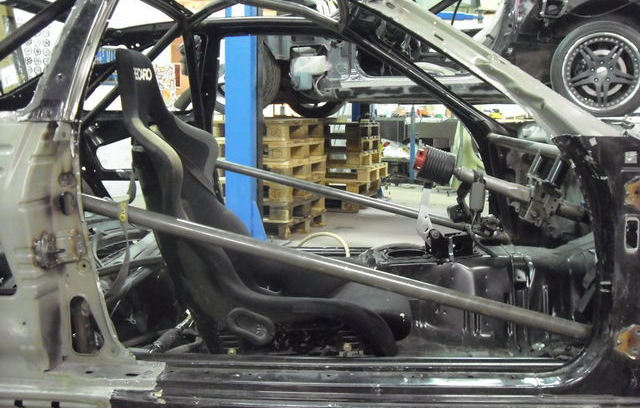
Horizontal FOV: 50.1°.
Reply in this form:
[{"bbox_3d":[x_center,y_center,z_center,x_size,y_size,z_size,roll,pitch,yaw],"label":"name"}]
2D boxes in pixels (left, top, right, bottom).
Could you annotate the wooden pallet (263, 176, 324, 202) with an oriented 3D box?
[{"bbox_3d":[-0.662,-0.144,5.426,1.200,0.144,0.800,2,6,20],"label":"wooden pallet"}]

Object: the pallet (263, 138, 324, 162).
[{"bbox_3d":[-0.665,-0.431,5.396,1.200,0.144,0.800,2,6,20],"label":"pallet"}]

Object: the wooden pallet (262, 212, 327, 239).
[{"bbox_3d":[-0.660,0.142,5.457,1.200,0.144,0.800,2,6,20],"label":"wooden pallet"}]

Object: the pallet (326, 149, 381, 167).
[{"bbox_3d":[-0.052,-0.479,7.152,1.200,0.144,0.800,2,6,19],"label":"pallet"}]

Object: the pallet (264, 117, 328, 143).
[{"bbox_3d":[-0.676,-0.574,5.381,1.200,0.144,0.800,2,6,20],"label":"pallet"}]

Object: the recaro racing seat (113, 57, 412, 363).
[{"bbox_3d":[-0.158,-0.025,2.000,0.800,0.854,0.550,0,6,7],"label":"recaro racing seat"}]

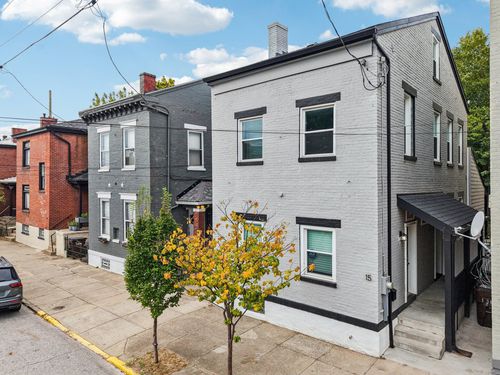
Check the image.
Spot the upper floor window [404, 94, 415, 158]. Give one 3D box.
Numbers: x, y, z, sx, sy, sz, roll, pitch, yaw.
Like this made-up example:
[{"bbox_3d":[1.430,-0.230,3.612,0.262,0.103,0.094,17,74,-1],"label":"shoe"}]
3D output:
[{"bbox_3d":[4.156,-1.629,9.079,0.120,1.650,0.900,0,1,41],"label":"upper floor window"}]

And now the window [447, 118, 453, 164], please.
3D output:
[{"bbox_3d":[7.537,-1.724,13.169,0.099,1.626,0.988,0,1,41],"label":"window"}]

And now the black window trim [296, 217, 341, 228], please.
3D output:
[{"bbox_3d":[1.659,0.847,8.422,1.230,0.181,0.100,0,1,41],"label":"black window trim"}]

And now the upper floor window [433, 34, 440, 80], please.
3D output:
[{"bbox_3d":[6.021,-4.168,11.277,0.120,1.295,0.925,0,1,41],"label":"upper floor window"}]

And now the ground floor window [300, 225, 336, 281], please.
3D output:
[{"bbox_3d":[1.699,1.607,8.497,0.977,1.272,0.120,0,1,41],"label":"ground floor window"}]

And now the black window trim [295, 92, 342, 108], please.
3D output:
[{"bbox_3d":[1.667,-2.128,8.505,1.231,0.190,0.103,0,1,41],"label":"black window trim"}]

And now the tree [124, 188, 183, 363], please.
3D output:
[{"bbox_3d":[-2.098,1.951,7.667,1.368,3.876,1.368,0,1,41],"label":"tree"}]

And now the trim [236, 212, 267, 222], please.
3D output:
[{"bbox_3d":[0.041,0.842,9.834,1.173,0.181,0.100,0,1,41],"label":"trim"}]

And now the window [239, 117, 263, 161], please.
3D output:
[{"bbox_3d":[-0.006,-1.384,10.005,0.942,1.262,0.091,0,1,41],"label":"window"}]

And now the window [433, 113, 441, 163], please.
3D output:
[{"bbox_3d":[6.247,-1.687,11.673,0.099,1.626,0.988,0,1,41],"label":"window"}]

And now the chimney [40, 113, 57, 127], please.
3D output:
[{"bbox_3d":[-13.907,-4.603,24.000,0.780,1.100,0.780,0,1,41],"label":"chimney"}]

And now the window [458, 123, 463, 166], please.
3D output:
[{"bbox_3d":[8.597,-1.726,14.227,0.120,1.606,0.977,0,1,41],"label":"window"}]

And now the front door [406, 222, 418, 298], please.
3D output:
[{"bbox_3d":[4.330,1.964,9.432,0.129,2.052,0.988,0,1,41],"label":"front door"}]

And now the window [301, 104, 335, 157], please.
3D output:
[{"bbox_3d":[1.684,-1.347,8.443,0.944,1.222,0.120,0,1,41],"label":"window"}]

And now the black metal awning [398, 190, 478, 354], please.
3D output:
[{"bbox_3d":[5.464,1.891,9.758,1.201,3.542,4.256,0,1,41],"label":"black metal awning"}]

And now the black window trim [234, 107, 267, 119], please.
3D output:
[{"bbox_3d":[0.019,-2.084,9.787,1.188,0.181,0.100,0,1,41],"label":"black window trim"}]

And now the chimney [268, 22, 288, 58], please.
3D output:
[{"bbox_3d":[1.090,-5.491,13.264,0.418,1.383,0.669,0,1,41],"label":"chimney"}]

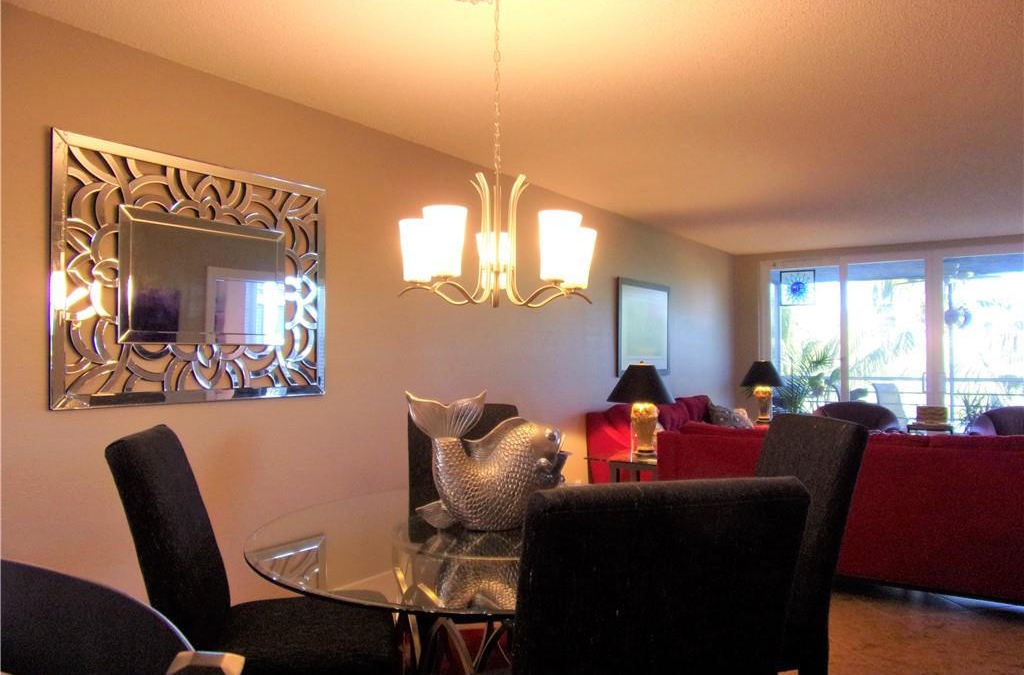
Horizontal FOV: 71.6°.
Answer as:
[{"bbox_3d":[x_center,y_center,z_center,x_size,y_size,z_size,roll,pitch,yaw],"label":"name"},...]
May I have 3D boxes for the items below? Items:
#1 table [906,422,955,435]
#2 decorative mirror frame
[{"bbox_3d":[3.898,1.125,6.594,0.410,0.600,0.410,-1,-2,36],"label":"table"},{"bbox_3d":[-1.262,-0.227,2.961,0.030,0.980,1.190,-1,-2,36],"label":"decorative mirror frame"}]

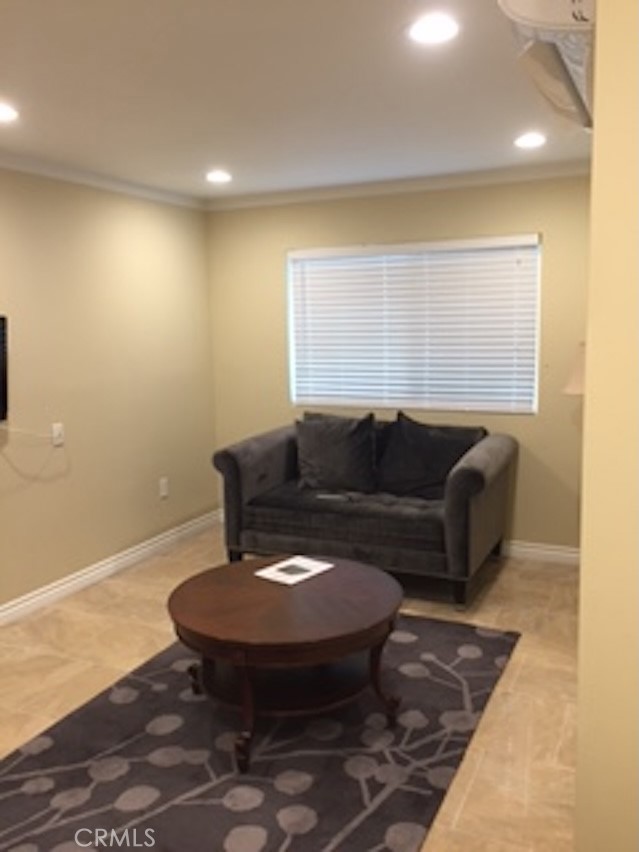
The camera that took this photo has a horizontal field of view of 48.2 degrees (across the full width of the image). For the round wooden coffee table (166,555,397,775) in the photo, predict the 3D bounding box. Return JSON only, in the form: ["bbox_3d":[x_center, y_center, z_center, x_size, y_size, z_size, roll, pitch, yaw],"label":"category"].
[{"bbox_3d":[-0.125,0.897,2.840,0.904,0.491,0.904,-1,9,0],"label":"round wooden coffee table"}]

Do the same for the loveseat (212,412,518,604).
[{"bbox_3d":[0.290,0.437,4.508,1.711,0.898,0.848,3,10,25],"label":"loveseat"}]

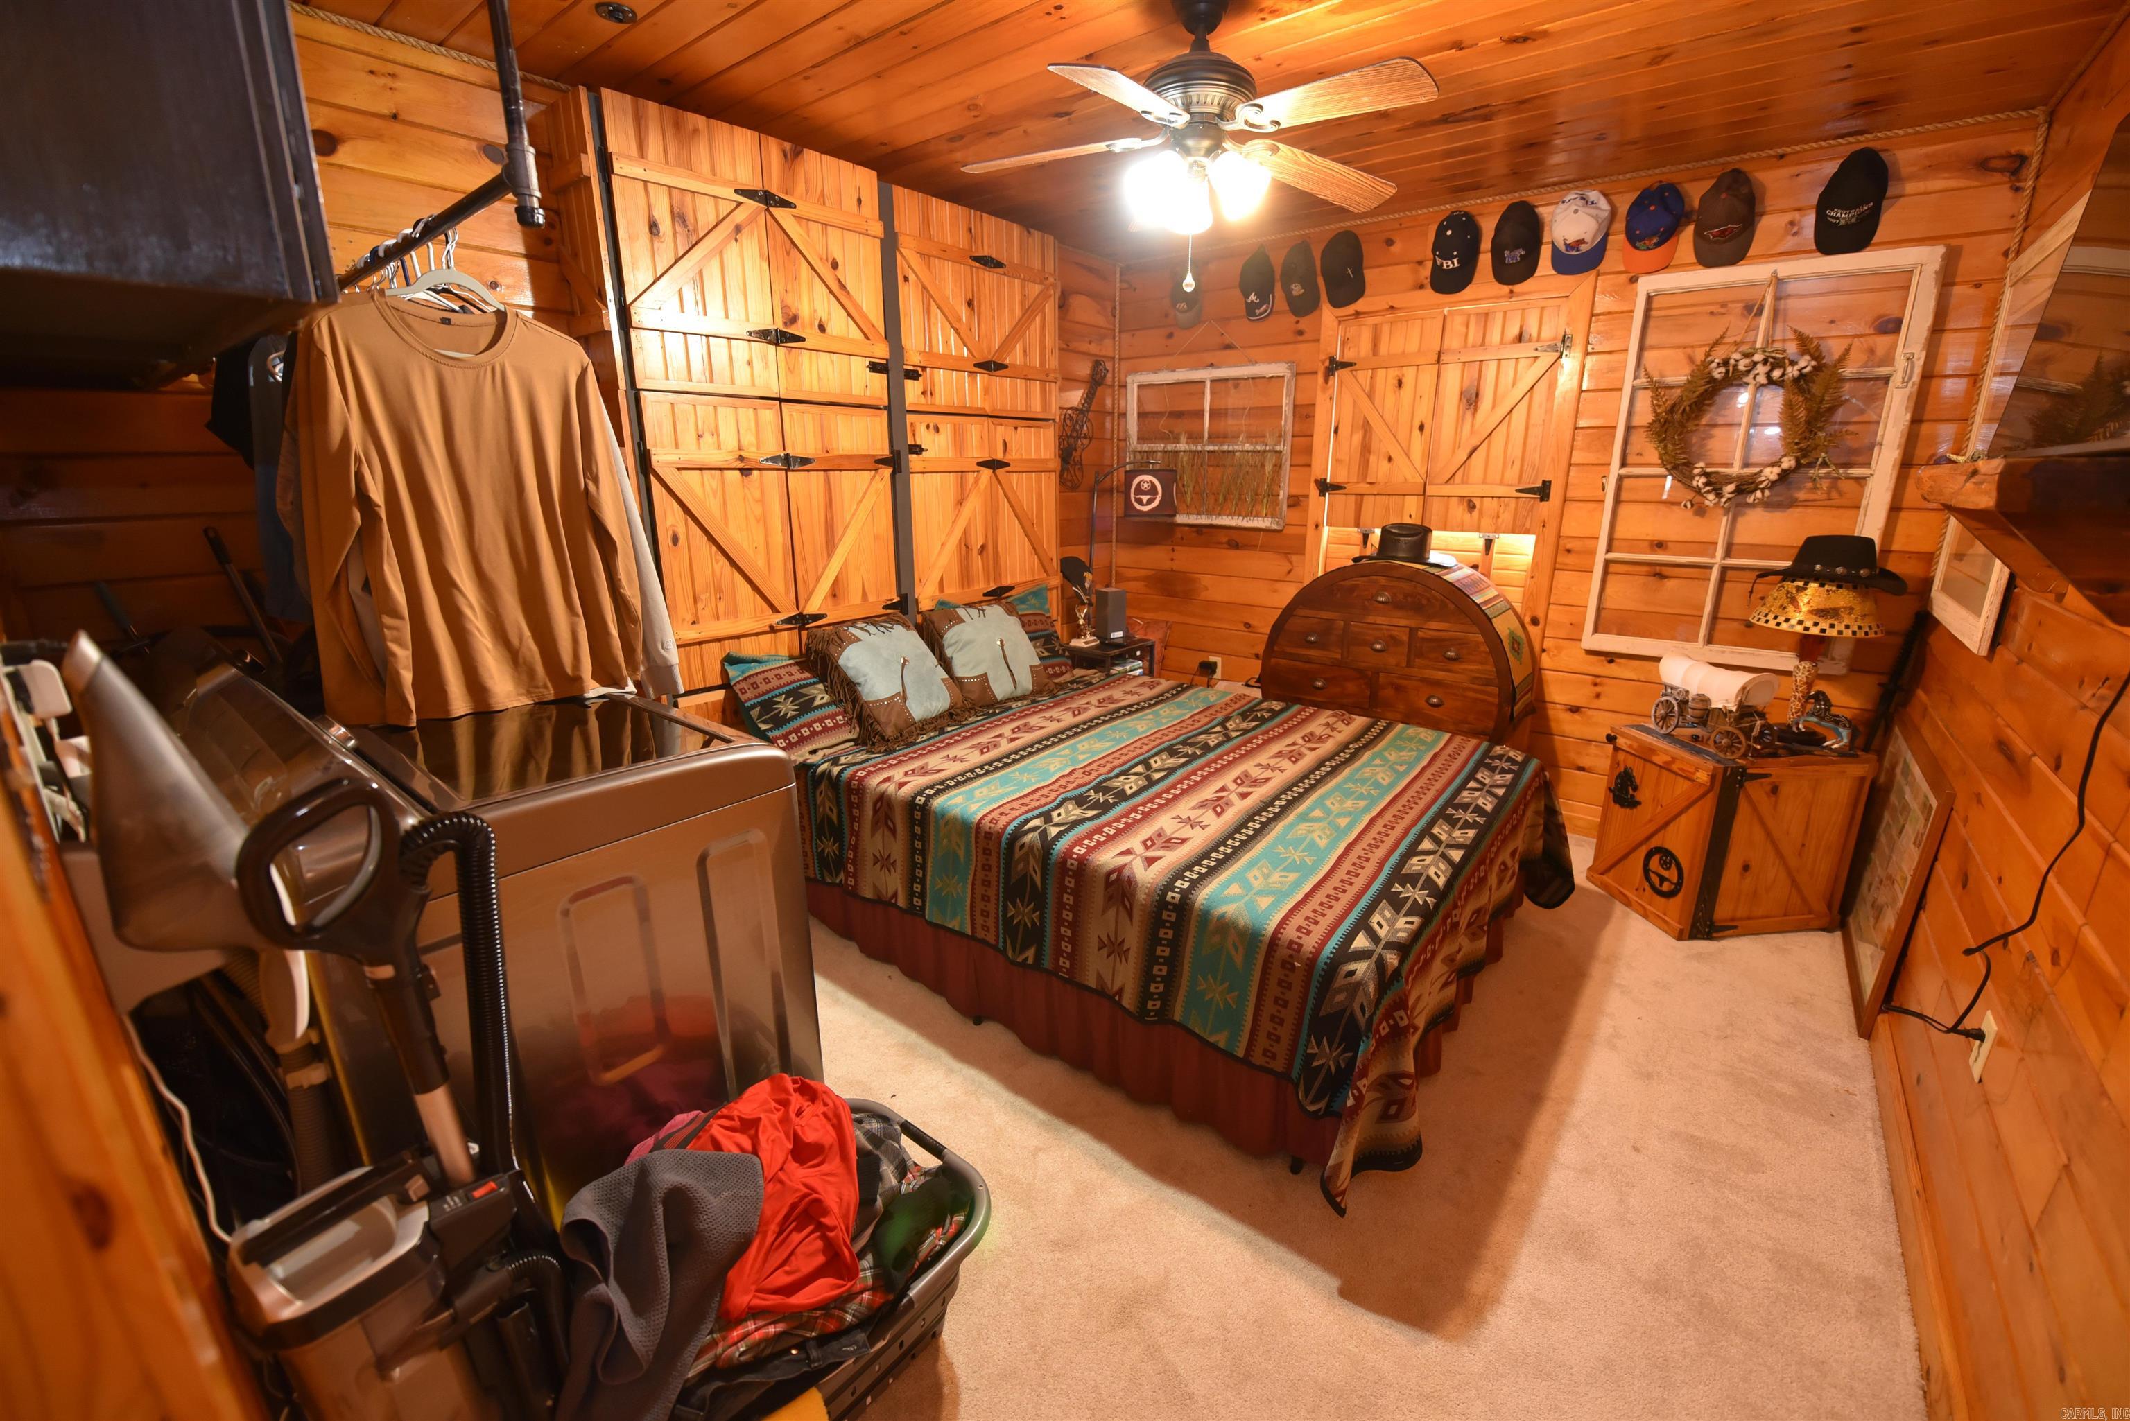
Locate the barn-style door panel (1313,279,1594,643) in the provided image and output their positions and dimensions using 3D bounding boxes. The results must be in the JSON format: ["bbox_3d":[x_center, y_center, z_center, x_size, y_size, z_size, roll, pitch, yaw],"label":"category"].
[{"bbox_3d":[1.538,-1.011,3.486,1.014,1.396,0.060,12,20,37],"label":"barn-style door panel"}]

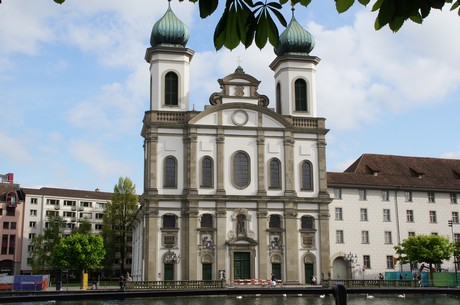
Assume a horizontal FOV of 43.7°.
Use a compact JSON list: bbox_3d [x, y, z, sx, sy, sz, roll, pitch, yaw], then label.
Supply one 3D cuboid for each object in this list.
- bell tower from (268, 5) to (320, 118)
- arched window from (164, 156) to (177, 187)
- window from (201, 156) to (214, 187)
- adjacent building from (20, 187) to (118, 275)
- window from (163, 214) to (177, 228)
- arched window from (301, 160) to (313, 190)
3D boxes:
[{"bbox_3d":[11.222,-15.531,99.323,7.500,21.800,7.500,2,-12,-10],"label":"bell tower"},{"bbox_3d":[-8.738,2.890,84.702,1.925,4.694,0.400,2,-12,-10],"label":"arched window"},{"bbox_3d":[-3.482,3.041,87.385,2.102,4.935,0.500,2,-12,-10],"label":"window"},{"bbox_3d":[-40.840,21.353,146.382,25.500,22.600,12.000,8,-15,-35],"label":"adjacent building"},{"bbox_3d":[-9.040,10.289,85.818,2.055,2.157,0.500,2,-12,-10],"label":"window"},{"bbox_3d":[12.142,3.689,91.198,2.117,4.876,0.500,2,-12,-10],"label":"arched window"}]

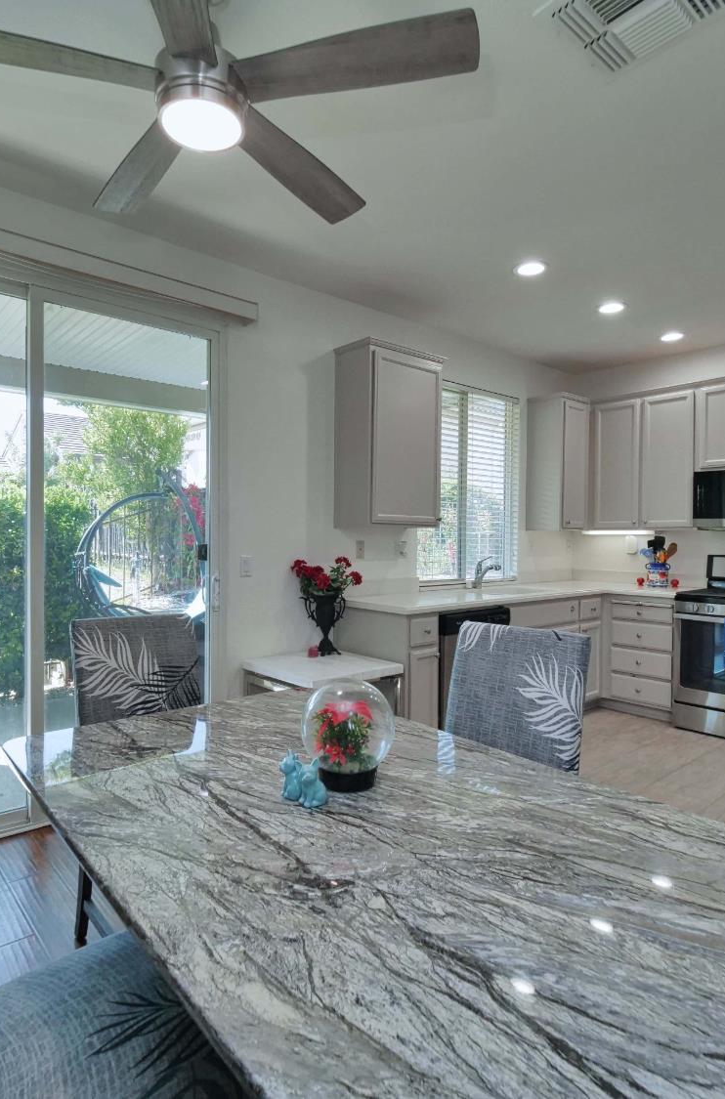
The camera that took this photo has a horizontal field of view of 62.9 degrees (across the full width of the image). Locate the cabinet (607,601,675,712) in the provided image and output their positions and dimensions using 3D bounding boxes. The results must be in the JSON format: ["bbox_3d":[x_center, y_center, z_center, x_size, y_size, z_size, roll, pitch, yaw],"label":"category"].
[{"bbox_3d":[2.289,0.774,4.589,0.610,0.850,0.535,-1,1,-40],"label":"cabinet"}]

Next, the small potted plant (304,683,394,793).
[{"bbox_3d":[-0.032,0.408,1.340,0.205,0.235,0.205,0,1,0],"label":"small potted plant"}]

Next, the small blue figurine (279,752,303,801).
[{"bbox_3d":[-0.153,0.475,1.268,0.056,0.103,0.046,0,1,6],"label":"small blue figurine"}]

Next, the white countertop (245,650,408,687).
[{"bbox_3d":[-0.209,0.633,3.197,0.616,0.042,0.633,0,1,-39],"label":"white countertop"}]

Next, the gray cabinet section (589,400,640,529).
[{"bbox_3d":[2.155,-0.679,4.896,0.320,1.019,0.385,0,1,-45],"label":"gray cabinet section"}]

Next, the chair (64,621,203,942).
[{"bbox_3d":[-0.631,0.758,1.946,0.470,1.030,0.600,-1,1,-40],"label":"chair"}]

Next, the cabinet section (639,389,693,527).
[{"bbox_3d":[2.429,-0.669,4.620,0.320,1.006,0.385,0,1,-45],"label":"cabinet section"}]

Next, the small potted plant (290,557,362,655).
[{"bbox_3d":[-0.209,0.338,3.440,0.420,0.570,0.360,0,1,0],"label":"small potted plant"}]

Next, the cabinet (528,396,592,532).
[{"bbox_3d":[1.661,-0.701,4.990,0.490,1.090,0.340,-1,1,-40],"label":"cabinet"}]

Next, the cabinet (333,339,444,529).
[{"bbox_3d":[0.174,-0.682,3.763,0.617,1.090,0.340,-1,1,-40],"label":"cabinet"}]

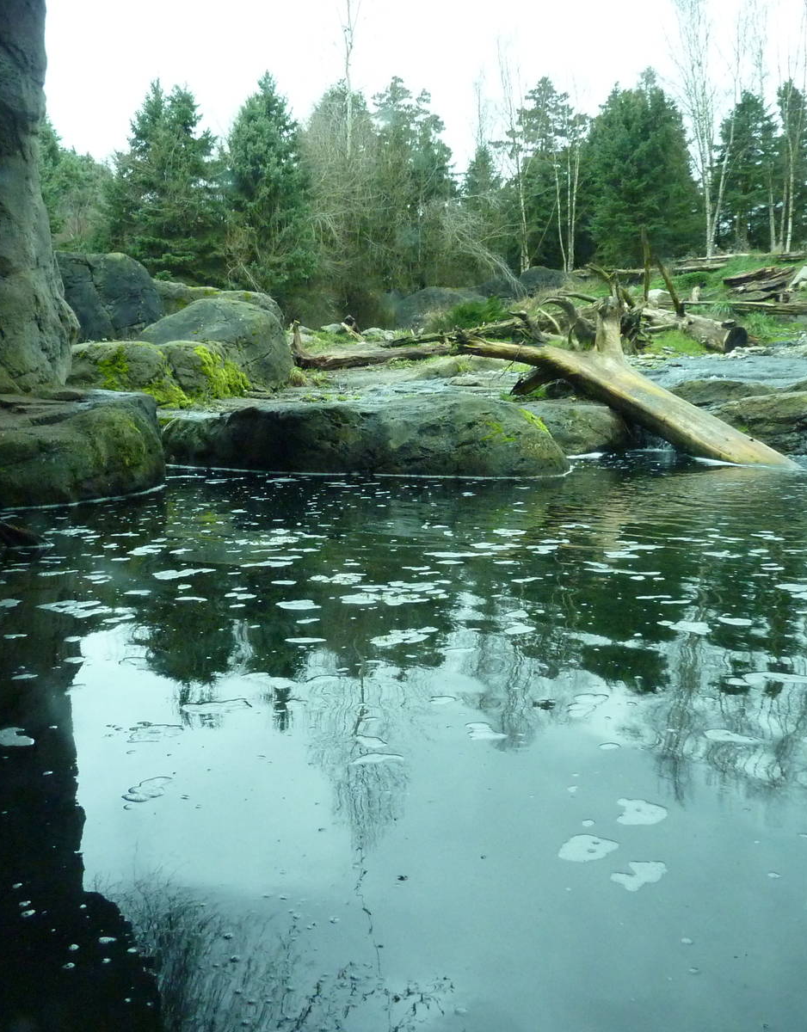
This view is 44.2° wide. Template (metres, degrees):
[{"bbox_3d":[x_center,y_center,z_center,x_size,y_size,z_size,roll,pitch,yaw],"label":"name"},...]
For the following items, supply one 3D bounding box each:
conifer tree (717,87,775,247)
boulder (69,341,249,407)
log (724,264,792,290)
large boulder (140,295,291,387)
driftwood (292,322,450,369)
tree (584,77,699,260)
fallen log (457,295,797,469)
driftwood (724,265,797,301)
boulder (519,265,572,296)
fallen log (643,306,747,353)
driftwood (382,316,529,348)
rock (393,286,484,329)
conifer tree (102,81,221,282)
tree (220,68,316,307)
[{"bbox_3d":[13.599,-13.516,39.554,2.638,6.500,2.638,2,8,18],"label":"conifer tree"},{"bbox_3d":[-3.701,-2.154,15.041,2.832,0.998,1.800,-3,8,-13],"label":"boulder"},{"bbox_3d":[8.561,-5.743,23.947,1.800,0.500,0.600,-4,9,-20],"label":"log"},{"bbox_3d":[-3.313,-3.091,18.038,2.700,1.700,2.100,-1,8,0],"label":"large boulder"},{"bbox_3d":[-0.579,-3.323,19.525,3.300,0.850,0.600,-4,9,-22],"label":"driftwood"},{"bbox_3d":[8.429,-12.105,35.197,4.110,6.924,4.110,1,8,13],"label":"tree"},{"bbox_3d":[2.641,-1.600,12.101,4.000,1.900,1.300,2,8,17],"label":"fallen log"},{"bbox_3d":[8.526,-5.553,23.772,1.800,0.850,0.900,-3,8,-15],"label":"driftwood"},{"bbox_3d":[3.609,-5.968,25.420,1.450,0.850,1.200,-1,8,0],"label":"boulder"},{"bbox_3d":[6.180,-4.116,21.551,0.600,0.580,2.603,-5,24,-29],"label":"fallen log"},{"bbox_3d":[1.059,-3.638,19.690,3.192,0.360,0.450,-12,12,-25],"label":"driftwood"},{"bbox_3d":[0.812,-4.674,22.568,2.200,1.100,1.700,-1,8,0],"label":"rock"},{"bbox_3d":[-8.310,-11.079,34.300,4.073,7.481,4.073,-2,8,-13],"label":"conifer tree"},{"bbox_3d":[-4.418,-10.561,32.864,3.124,7.739,3.124,-2,8,-7],"label":"tree"}]

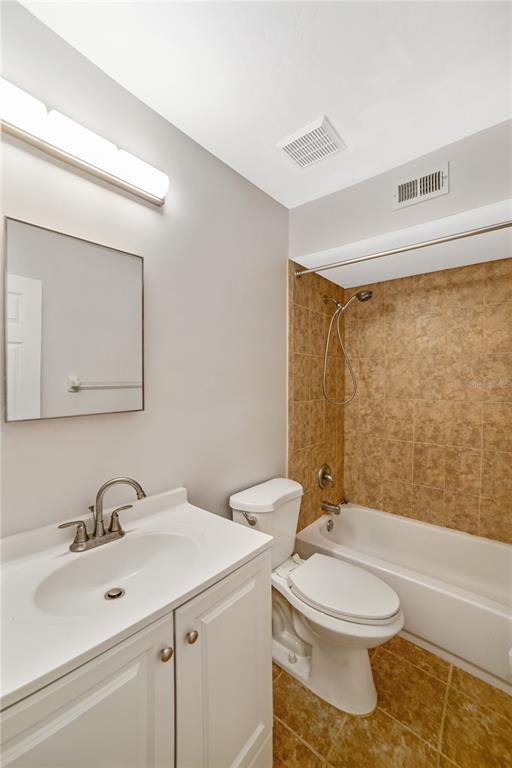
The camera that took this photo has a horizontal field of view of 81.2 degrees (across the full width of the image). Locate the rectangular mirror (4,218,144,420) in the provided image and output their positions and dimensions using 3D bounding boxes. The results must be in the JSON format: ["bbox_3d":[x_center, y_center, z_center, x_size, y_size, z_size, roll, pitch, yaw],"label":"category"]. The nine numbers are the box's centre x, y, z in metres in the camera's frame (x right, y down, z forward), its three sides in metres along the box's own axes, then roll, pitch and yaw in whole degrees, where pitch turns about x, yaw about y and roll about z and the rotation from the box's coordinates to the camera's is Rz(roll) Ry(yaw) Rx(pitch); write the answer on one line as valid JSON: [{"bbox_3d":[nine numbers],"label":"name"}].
[{"bbox_3d":[-0.570,-0.187,0.995,0.022,0.586,0.413,1,1,41],"label":"rectangular mirror"}]

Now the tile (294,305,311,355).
[{"bbox_3d":[0.311,-0.358,2.000,0.010,0.310,0.200,0,0,41],"label":"tile"}]

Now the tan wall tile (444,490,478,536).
[{"bbox_3d":[1.387,0.859,2.004,0.200,0.250,0.010,0,0,37],"label":"tan wall tile"}]

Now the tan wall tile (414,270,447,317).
[{"bbox_3d":[1.253,-0.654,2.135,0.205,0.300,0.010,1,1,41],"label":"tan wall tile"}]

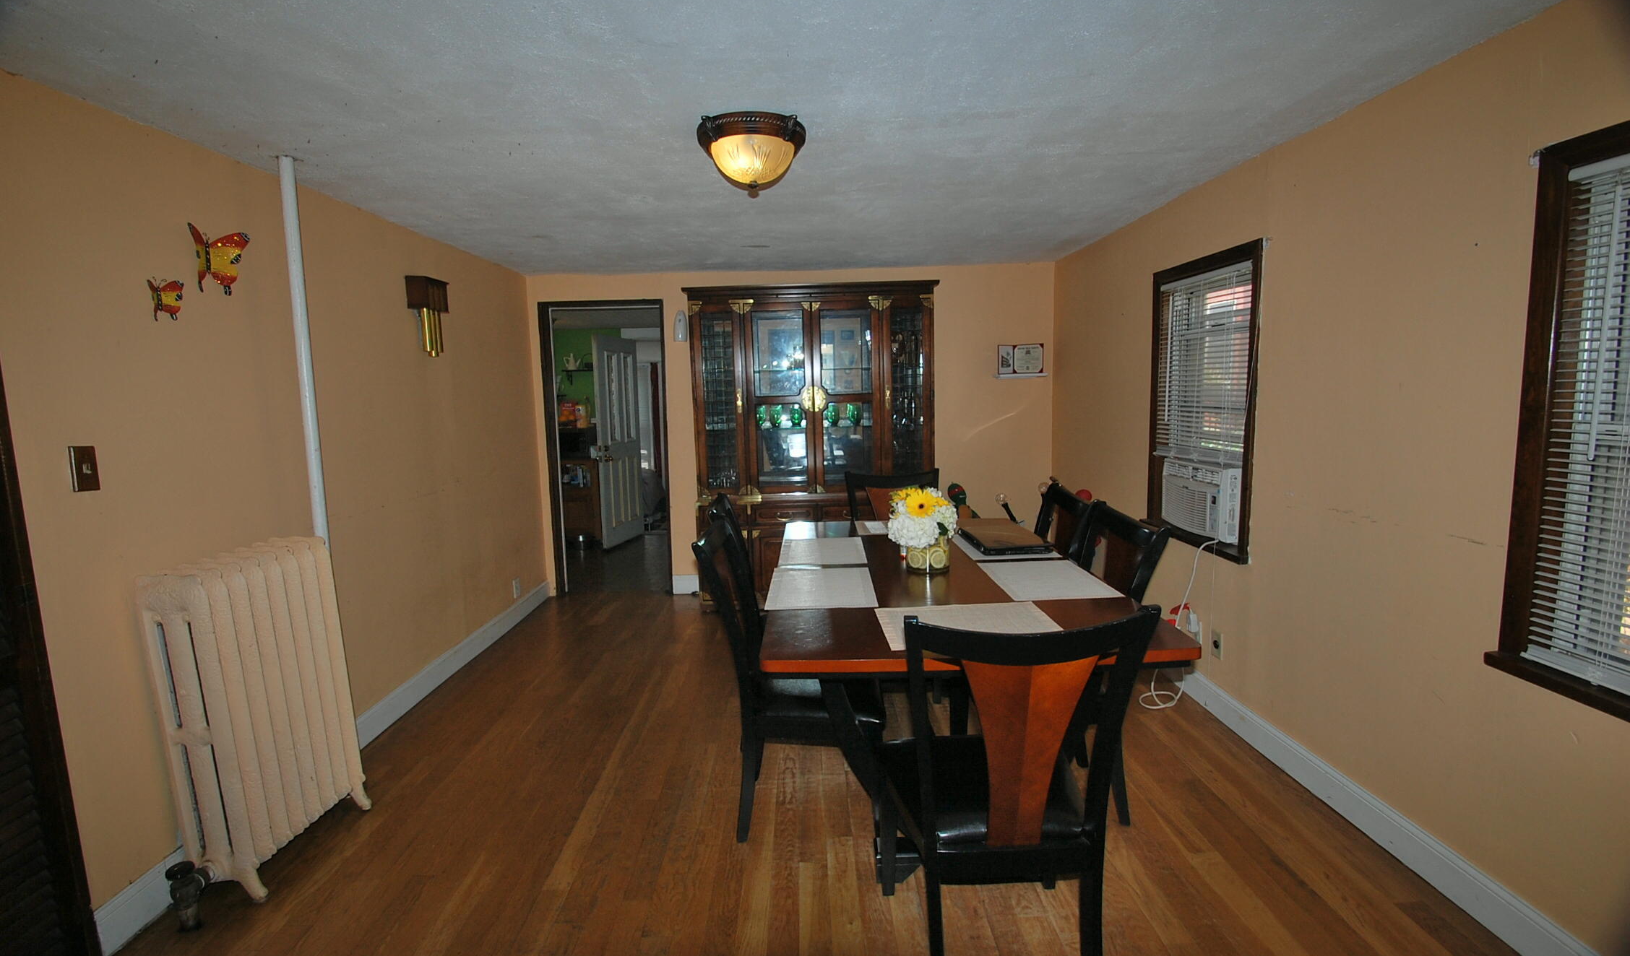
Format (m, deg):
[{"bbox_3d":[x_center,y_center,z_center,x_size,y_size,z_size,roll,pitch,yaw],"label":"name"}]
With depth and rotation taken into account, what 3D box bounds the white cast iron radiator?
[{"bbox_3d":[-1.715,0.719,2.115,0.215,0.970,0.480,-2,7,-1],"label":"white cast iron radiator"}]

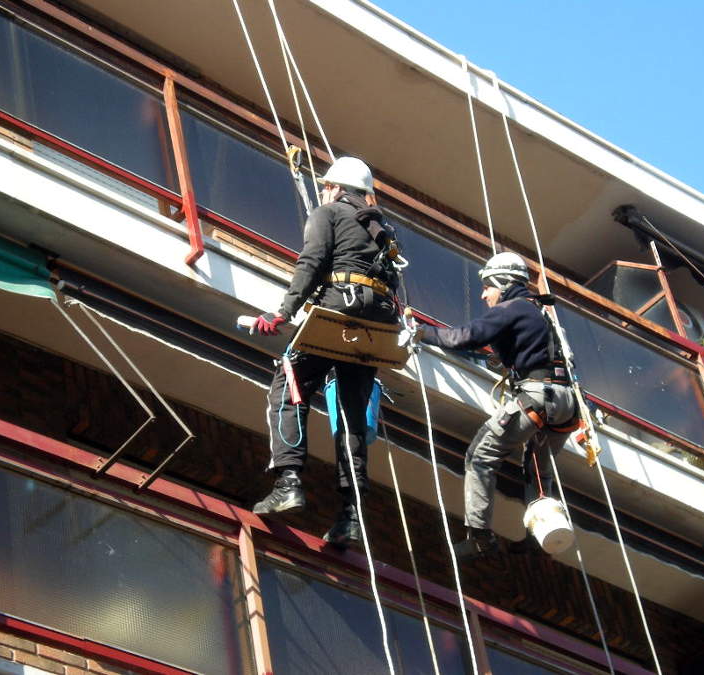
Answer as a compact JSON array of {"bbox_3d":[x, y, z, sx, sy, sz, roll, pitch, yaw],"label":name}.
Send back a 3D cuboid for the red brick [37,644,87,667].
[{"bbox_3d":[-1.208,1.321,9.179,0.242,0.052,0.115,25,-53,-35],"label":"red brick"}]

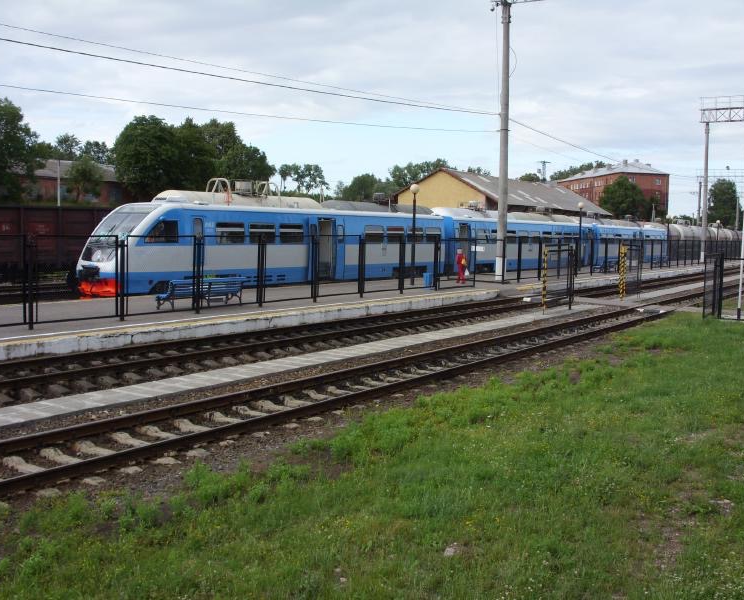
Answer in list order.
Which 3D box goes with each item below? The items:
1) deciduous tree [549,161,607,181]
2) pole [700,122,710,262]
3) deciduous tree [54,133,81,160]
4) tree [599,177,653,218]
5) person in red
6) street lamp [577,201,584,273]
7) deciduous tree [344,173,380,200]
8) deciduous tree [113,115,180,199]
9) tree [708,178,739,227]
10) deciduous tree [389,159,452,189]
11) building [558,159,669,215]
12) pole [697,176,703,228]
[{"bbox_3d":[64.402,-30.673,276.031,17.540,26.110,13.000,1,5,0],"label":"deciduous tree"},{"bbox_3d":[32.260,-10.405,85.000,0.450,13.500,0.450,4,5,33],"label":"pole"},{"bbox_3d":[-36.546,-13.081,105.551,4.110,13.940,4.000,1,5,0],"label":"deciduous tree"},{"bbox_3d":[48.352,-16.527,168.563,10.330,14.250,9.500,1,5,0],"label":"tree"},{"bbox_3d":[4.206,-1.587,41.600,0.550,1.690,0.420,2,5,9],"label":"person in red"},{"bbox_3d":[13.723,-4.179,57.800,0.420,4.700,0.420,4,5,33],"label":"street lamp"},{"bbox_3d":[-1.611,-11.451,115.416,4.710,10.530,4.700,1,5,0],"label":"deciduous tree"},{"bbox_3d":[-19.125,-9.475,74.488,6.030,12.350,6.000,1,5,0],"label":"deciduous tree"},{"bbox_3d":[72.100,-17.405,180.594,6.960,15.050,6.500,1,5,0],"label":"tree"},{"bbox_3d":[7.477,-15.053,138.569,10.060,14.410,8.500,1,5,0],"label":"deciduous tree"},{"bbox_3d":[63.194,-25.231,235.372,12.200,20.030,53.000,1,5,-5],"label":"building"},{"bbox_3d":[63.353,-16.305,170.556,0.500,14.090,0.500,4,5,33],"label":"pole"}]

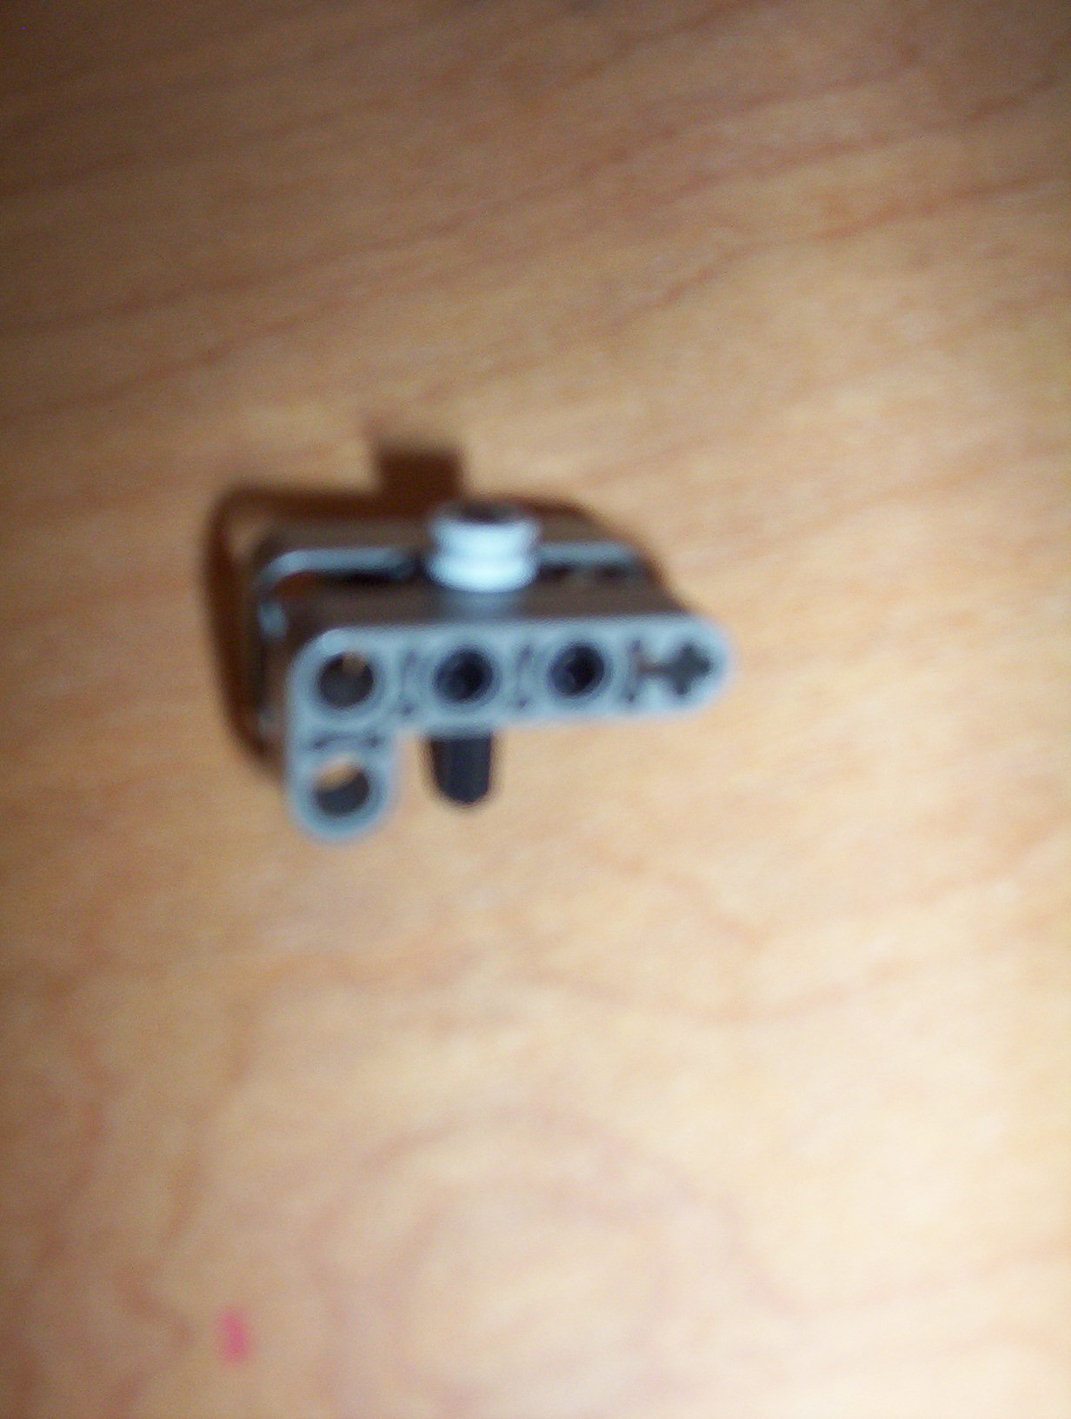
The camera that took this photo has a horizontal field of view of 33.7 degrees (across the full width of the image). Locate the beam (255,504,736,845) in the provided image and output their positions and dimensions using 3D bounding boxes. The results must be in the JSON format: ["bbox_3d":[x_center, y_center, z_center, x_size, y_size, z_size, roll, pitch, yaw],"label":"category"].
[{"bbox_3d":[-0.005,-0.003,0.133,0.031,0.024,0.024,-3,24,-17],"label":"beam"}]

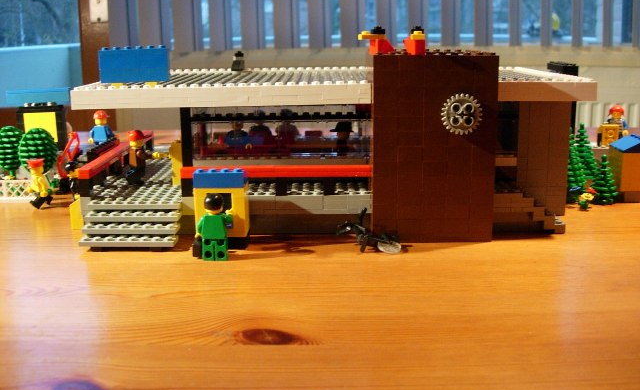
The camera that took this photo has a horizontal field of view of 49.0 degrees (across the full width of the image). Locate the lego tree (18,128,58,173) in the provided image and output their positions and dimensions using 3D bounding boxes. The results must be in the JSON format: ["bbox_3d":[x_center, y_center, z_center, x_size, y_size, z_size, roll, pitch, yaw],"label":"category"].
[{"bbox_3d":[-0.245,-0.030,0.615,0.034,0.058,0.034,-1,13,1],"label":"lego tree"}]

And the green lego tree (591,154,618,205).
[{"bbox_3d":[0.226,-0.013,0.557,0.024,0.040,0.024,-1,13,1],"label":"green lego tree"}]

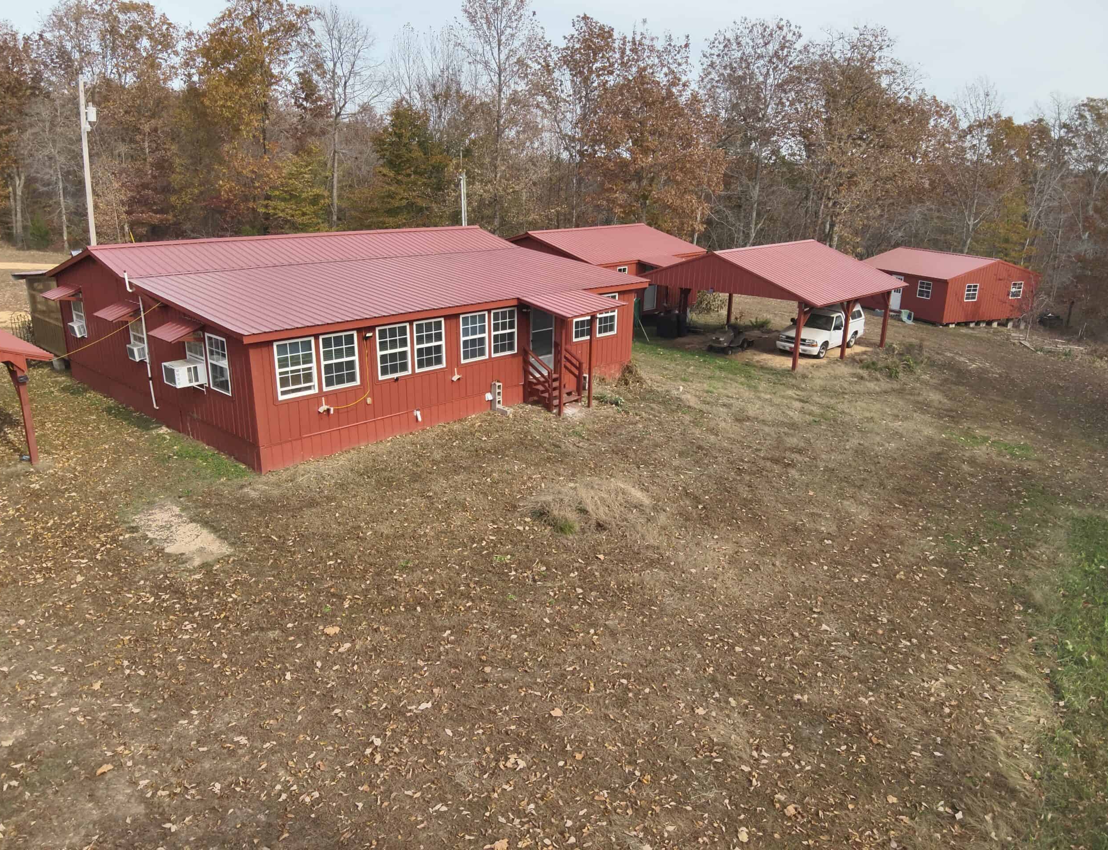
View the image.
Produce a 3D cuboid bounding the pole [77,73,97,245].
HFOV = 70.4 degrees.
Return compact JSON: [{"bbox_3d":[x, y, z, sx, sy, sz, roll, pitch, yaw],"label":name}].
[{"bbox_3d":[-22.157,-11.234,37.953,0.700,10.426,0.450,-4,17,-29],"label":"pole"}]

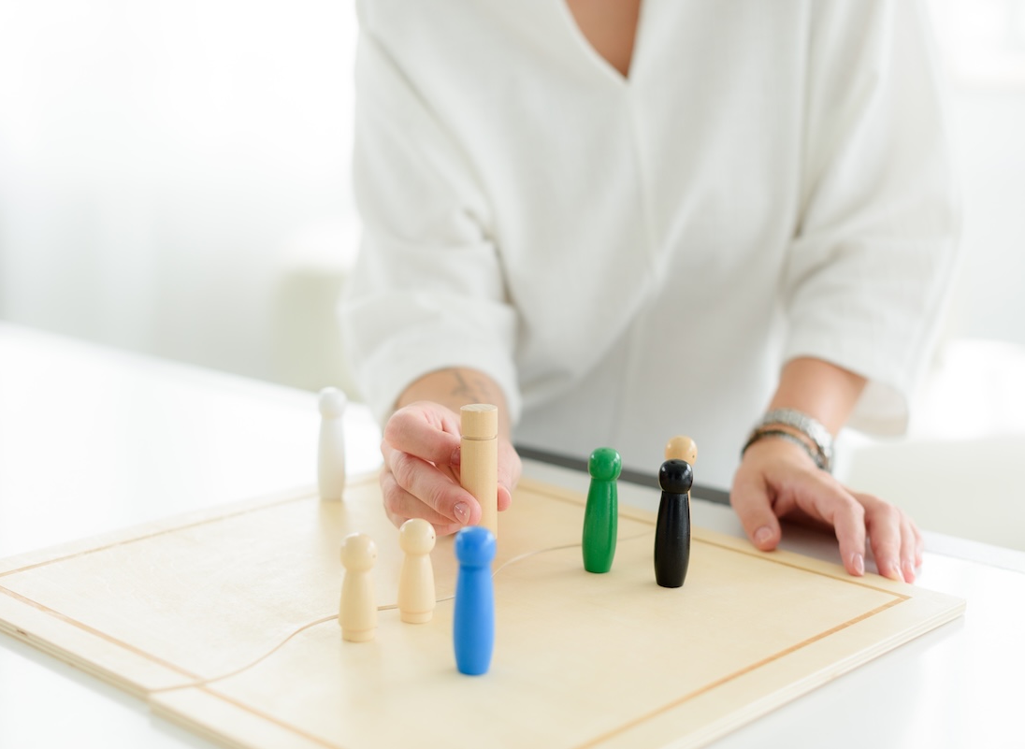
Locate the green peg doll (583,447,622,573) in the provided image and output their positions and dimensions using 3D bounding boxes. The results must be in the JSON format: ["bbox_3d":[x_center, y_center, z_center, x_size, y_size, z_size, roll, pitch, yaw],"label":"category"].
[{"bbox_3d":[0.064,0.096,1.114,0.025,0.089,0.025,3,12,0],"label":"green peg doll"}]

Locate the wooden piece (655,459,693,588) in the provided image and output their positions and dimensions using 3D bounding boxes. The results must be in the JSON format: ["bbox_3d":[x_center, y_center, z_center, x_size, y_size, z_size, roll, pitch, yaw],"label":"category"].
[{"bbox_3d":[0.112,0.103,1.087,0.025,0.089,0.025,1,12,0],"label":"wooden piece"}]

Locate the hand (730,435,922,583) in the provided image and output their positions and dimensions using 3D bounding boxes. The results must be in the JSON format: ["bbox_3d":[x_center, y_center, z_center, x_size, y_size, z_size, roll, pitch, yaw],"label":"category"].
[{"bbox_3d":[0.233,0.098,1.178,0.120,0.083,0.145,-4,13,-22],"label":"hand"}]

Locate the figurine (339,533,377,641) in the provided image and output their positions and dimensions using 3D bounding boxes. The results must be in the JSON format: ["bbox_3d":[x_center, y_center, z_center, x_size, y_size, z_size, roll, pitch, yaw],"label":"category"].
[{"bbox_3d":[-0.096,0.133,0.980,0.025,0.068,0.025,-1,12,-10],"label":"figurine"}]

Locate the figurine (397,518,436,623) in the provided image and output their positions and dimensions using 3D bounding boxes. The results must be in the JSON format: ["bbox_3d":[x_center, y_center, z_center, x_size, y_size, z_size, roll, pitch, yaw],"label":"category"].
[{"bbox_3d":[-0.061,0.126,1.012,0.025,0.068,0.025,2,12,4],"label":"figurine"}]

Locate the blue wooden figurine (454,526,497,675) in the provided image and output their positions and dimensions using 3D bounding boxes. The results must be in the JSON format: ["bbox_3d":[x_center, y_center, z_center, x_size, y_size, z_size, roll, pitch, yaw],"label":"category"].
[{"bbox_3d":[-0.022,0.134,0.928,0.025,0.089,0.025,1,12,0],"label":"blue wooden figurine"}]

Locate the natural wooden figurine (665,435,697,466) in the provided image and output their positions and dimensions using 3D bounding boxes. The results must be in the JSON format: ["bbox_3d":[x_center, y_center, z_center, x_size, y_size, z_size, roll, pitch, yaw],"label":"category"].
[{"bbox_3d":[0.124,0.089,1.159,0.025,0.089,0.025,5,13,20],"label":"natural wooden figurine"}]

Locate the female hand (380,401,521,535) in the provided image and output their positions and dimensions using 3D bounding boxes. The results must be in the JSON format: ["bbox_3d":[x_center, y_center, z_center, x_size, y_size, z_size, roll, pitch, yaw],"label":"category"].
[{"bbox_3d":[-0.047,0.071,1.180,0.102,0.092,0.120,2,12,5],"label":"female hand"}]

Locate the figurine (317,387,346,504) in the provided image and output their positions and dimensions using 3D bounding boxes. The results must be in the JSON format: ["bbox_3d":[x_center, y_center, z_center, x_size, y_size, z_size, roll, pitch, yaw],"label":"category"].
[{"bbox_3d":[-0.147,0.058,1.277,0.025,0.089,0.025,1,12,0],"label":"figurine"}]

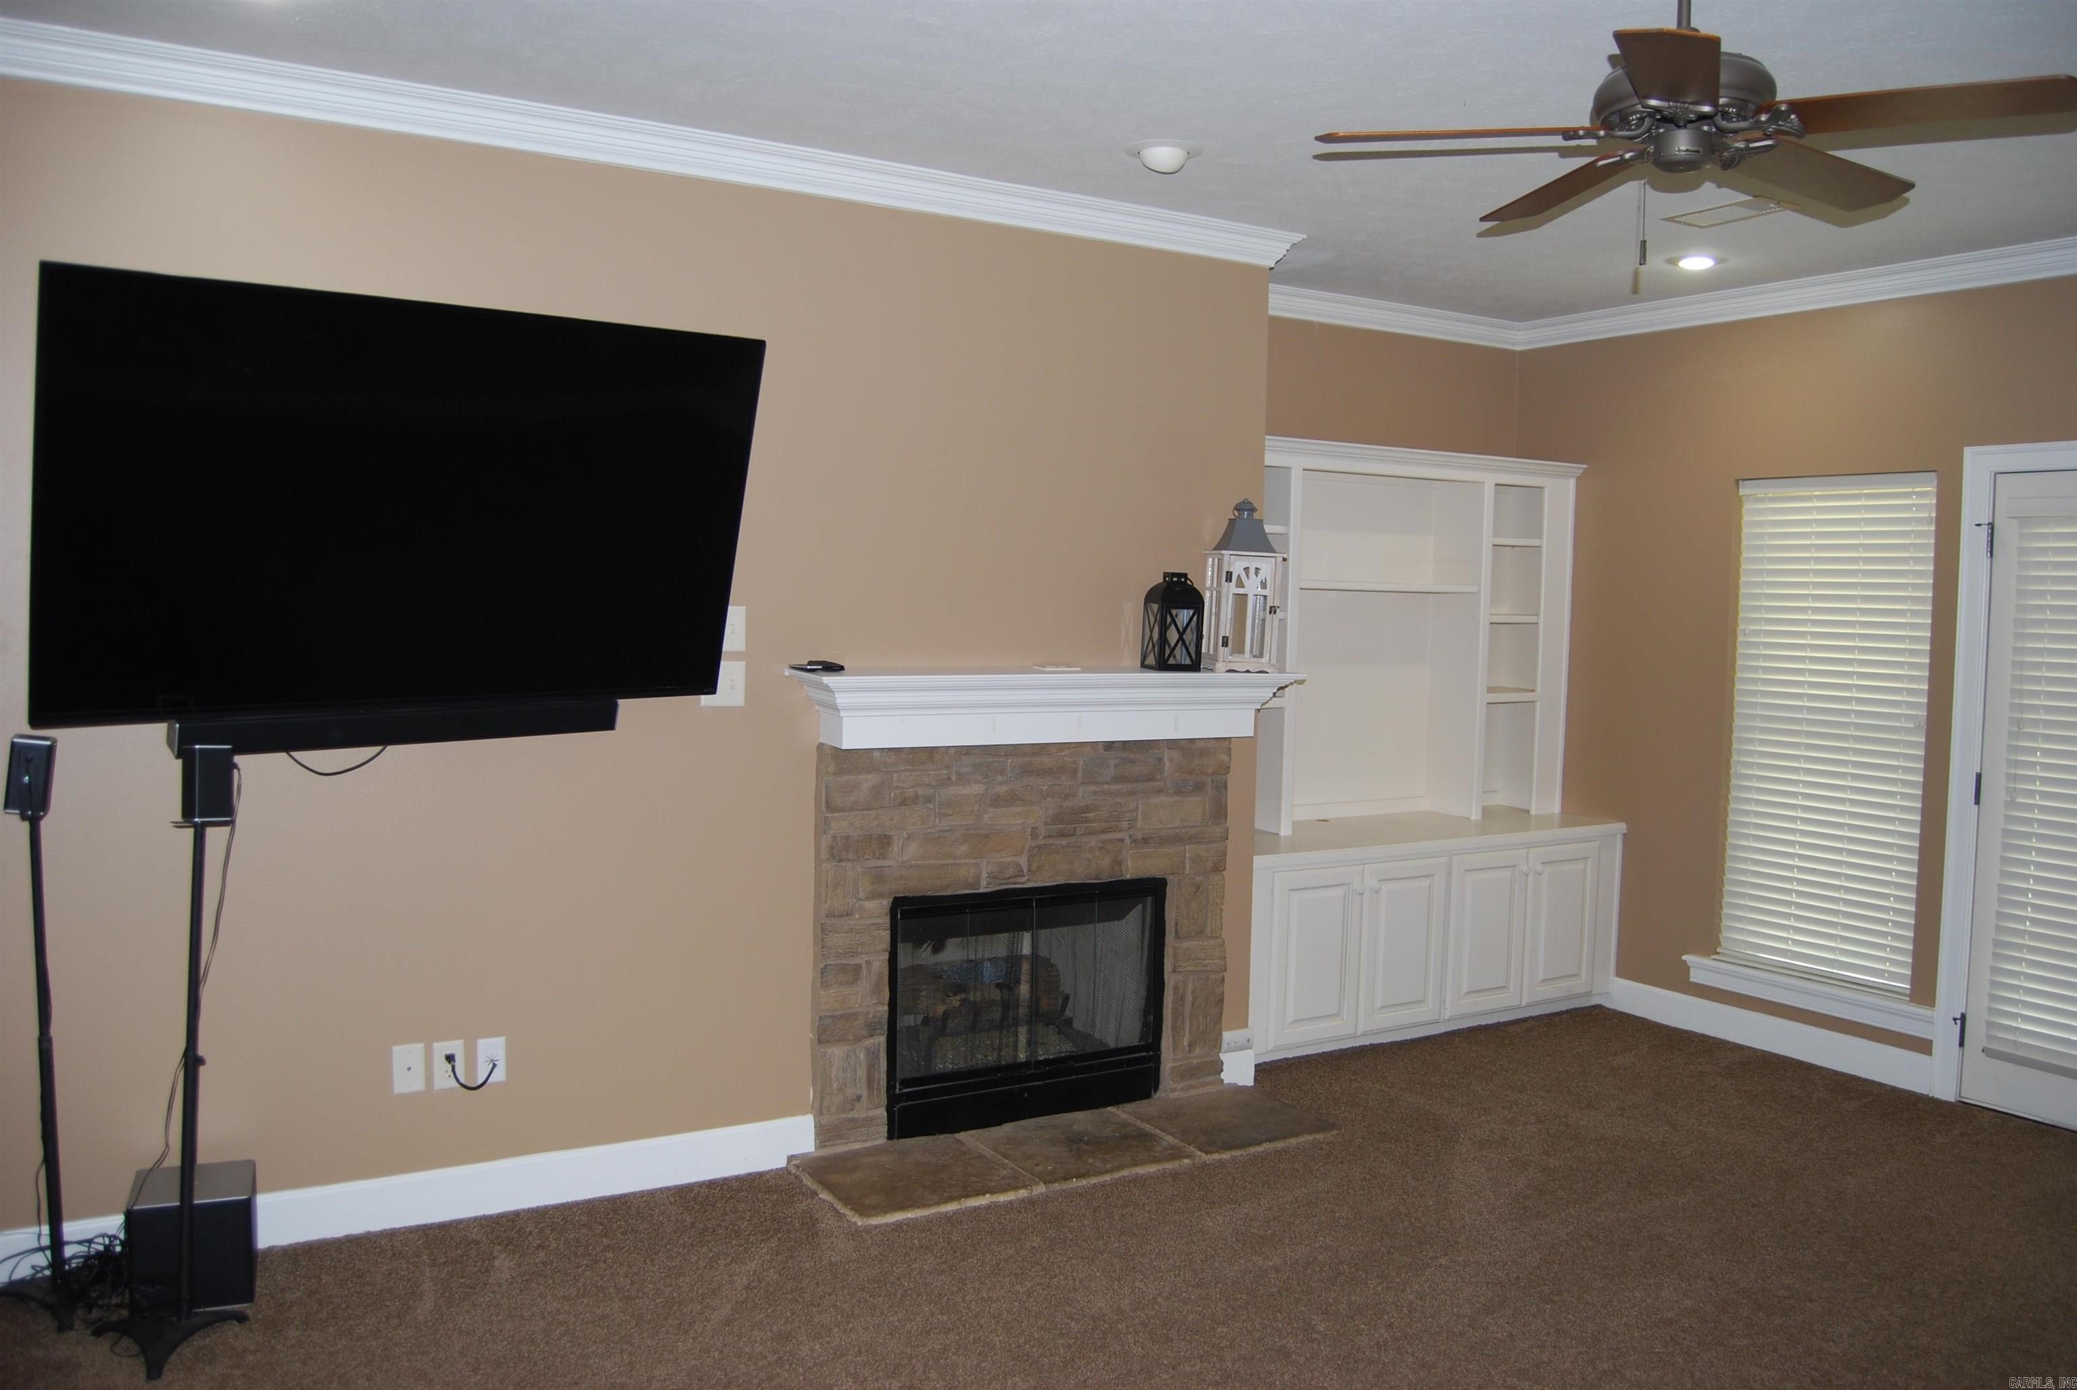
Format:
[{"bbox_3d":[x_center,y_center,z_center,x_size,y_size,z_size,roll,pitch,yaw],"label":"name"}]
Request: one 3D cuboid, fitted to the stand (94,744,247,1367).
[{"bbox_3d":[-1.756,0.723,3.151,0.285,1.225,0.280,-1,4,-31],"label":"stand"}]

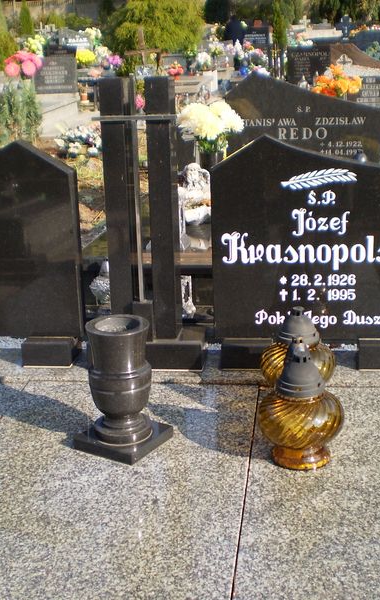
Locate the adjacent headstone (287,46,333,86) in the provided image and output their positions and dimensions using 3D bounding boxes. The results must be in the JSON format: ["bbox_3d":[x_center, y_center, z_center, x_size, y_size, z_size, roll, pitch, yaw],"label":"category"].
[{"bbox_3d":[1.653,-3.085,11.288,0.692,0.720,0.120,1,18,7],"label":"adjacent headstone"}]

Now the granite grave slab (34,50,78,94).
[{"bbox_3d":[-1.884,-3.227,11.700,0.570,0.620,0.120,1,18,8],"label":"granite grave slab"}]

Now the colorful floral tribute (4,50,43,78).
[{"bbox_3d":[-1.792,-2.534,8.953,0.370,0.300,0.320,1,18,7],"label":"colorful floral tribute"}]

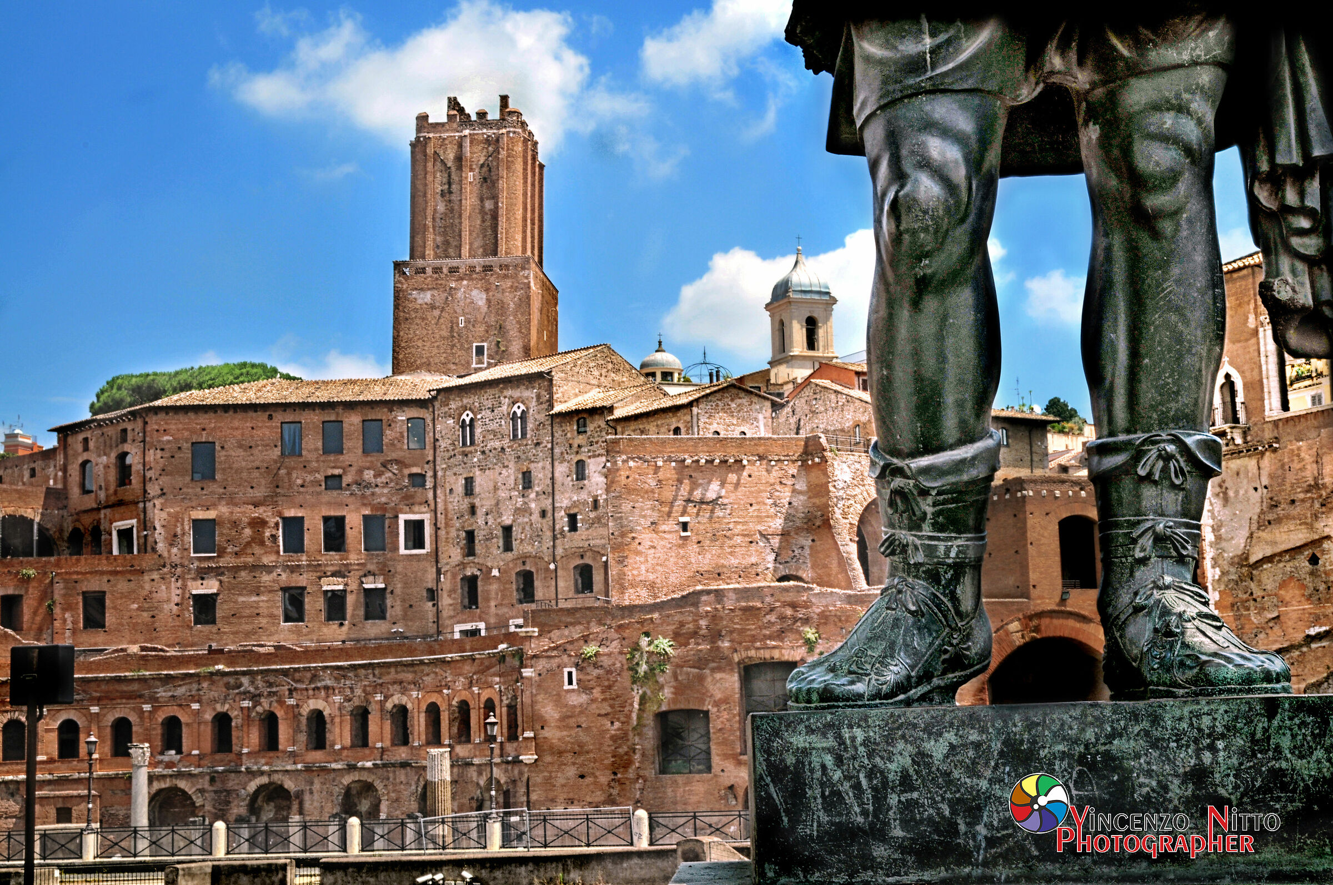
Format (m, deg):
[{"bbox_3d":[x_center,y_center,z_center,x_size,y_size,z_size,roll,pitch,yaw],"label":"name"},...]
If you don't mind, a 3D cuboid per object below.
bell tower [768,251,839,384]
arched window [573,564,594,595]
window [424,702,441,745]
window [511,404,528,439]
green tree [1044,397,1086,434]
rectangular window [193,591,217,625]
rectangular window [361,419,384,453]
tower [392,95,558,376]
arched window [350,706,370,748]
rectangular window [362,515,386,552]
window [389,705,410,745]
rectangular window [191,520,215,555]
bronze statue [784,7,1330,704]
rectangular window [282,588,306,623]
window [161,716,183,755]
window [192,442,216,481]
[{"bbox_3d":[14.191,-12.940,231.682,5.533,14.661,5.533,1,-8,-23],"label":"bell tower"},{"bbox_3d":[-4.445,7.536,122.027,1.513,1.633,0.300,-10,-11,43],"label":"arched window"},{"bbox_3d":[-13.677,16.688,131.727,0.500,2.511,1.668,5,-10,-42],"label":"window"},{"bbox_3d":[-8.287,-1.142,126.290,1.136,1.944,0.300,-8,-10,37],"label":"window"},{"bbox_3d":[46.159,-3.021,257.453,4.548,4.548,4.309,-2,-8,0],"label":"green tree"},{"bbox_3d":[-26.968,9.724,129.782,1.370,1.950,0.300,-2,-8,-4],"label":"rectangular window"},{"bbox_3d":[-17.195,-0.344,129.940,1.172,1.945,0.300,-1,-8,-6],"label":"rectangular window"},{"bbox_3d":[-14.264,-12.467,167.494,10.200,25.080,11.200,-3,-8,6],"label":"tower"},{"bbox_3d":[-18.594,17.420,135.979,1.620,2.591,0.500,-7,-9,34],"label":"arched window"},{"bbox_3d":[-17.279,5.395,131.069,1.390,2.220,0.300,-2,-8,-4],"label":"rectangular window"},{"bbox_3d":[-13.985,14.951,117.350,1.250,2.190,0.400,-8,-10,38],"label":"window"},{"bbox_3d":[-26.680,5.486,128.098,1.264,2.026,0.300,-1,-8,-6],"label":"rectangular window"},{"bbox_3d":[0.465,-0.842,3.096,0.950,2.400,0.680,-2,-8,1],"label":"bronze statue"},{"bbox_3d":[-24.655,10.798,146.860,1.572,2.339,0.350,-2,-8,-3],"label":"rectangular window"},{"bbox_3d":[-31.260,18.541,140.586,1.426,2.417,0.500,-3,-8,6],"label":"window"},{"bbox_3d":[-30.820,1.271,147.864,1.512,2.586,0.350,-2,-8,-3],"label":"window"}]

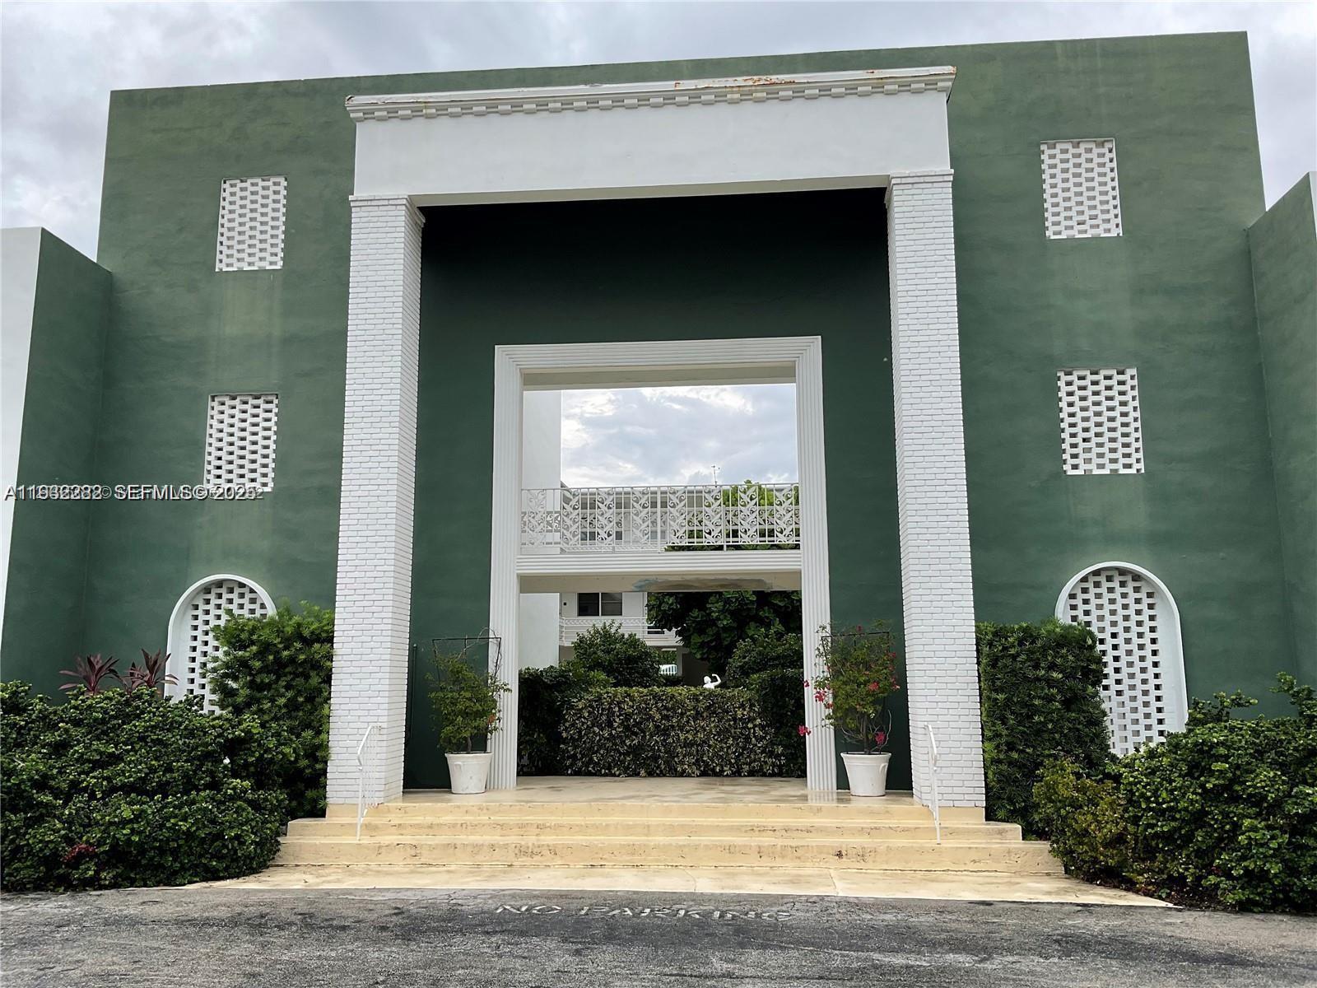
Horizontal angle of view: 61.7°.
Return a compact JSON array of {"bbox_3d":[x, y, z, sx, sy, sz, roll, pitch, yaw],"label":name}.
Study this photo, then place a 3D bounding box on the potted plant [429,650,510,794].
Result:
[{"bbox_3d":[-2.150,2.586,12.553,0.936,1.588,0.803,-1,-9,5],"label":"potted plant"}]

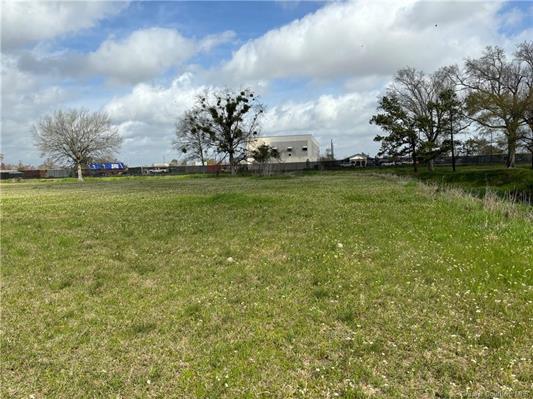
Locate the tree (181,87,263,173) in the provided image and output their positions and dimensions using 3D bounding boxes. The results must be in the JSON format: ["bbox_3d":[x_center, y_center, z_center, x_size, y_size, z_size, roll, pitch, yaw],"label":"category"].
[{"bbox_3d":[-6.510,-10.460,62.000,12.400,13.480,10.540,-2,5,0],"label":"tree"}]

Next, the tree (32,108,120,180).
[{"bbox_3d":[-27.720,-8.110,59.000,12.980,10.620,11.680,-2,5,0],"label":"tree"}]

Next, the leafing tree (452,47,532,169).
[{"bbox_3d":[31.350,-12.880,56.000,11.200,17.080,10.640,-2,5,0],"label":"leafing tree"}]

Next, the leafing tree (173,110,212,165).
[{"bbox_3d":[-14.060,-11.210,76.000,6.840,12.160,6.150,-2,5,0],"label":"leafing tree"}]

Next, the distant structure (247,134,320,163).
[{"bbox_3d":[6.340,-13.800,122.720,17.700,8.950,30.000,-1,5,11],"label":"distant structure"}]

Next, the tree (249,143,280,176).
[{"bbox_3d":[-0.310,-6.200,62.000,4.960,5.270,4.460,-2,5,0],"label":"tree"}]

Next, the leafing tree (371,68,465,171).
[{"bbox_3d":[20.760,-10.930,55.000,12.920,14.160,10.340,-2,5,0],"label":"leafing tree"}]

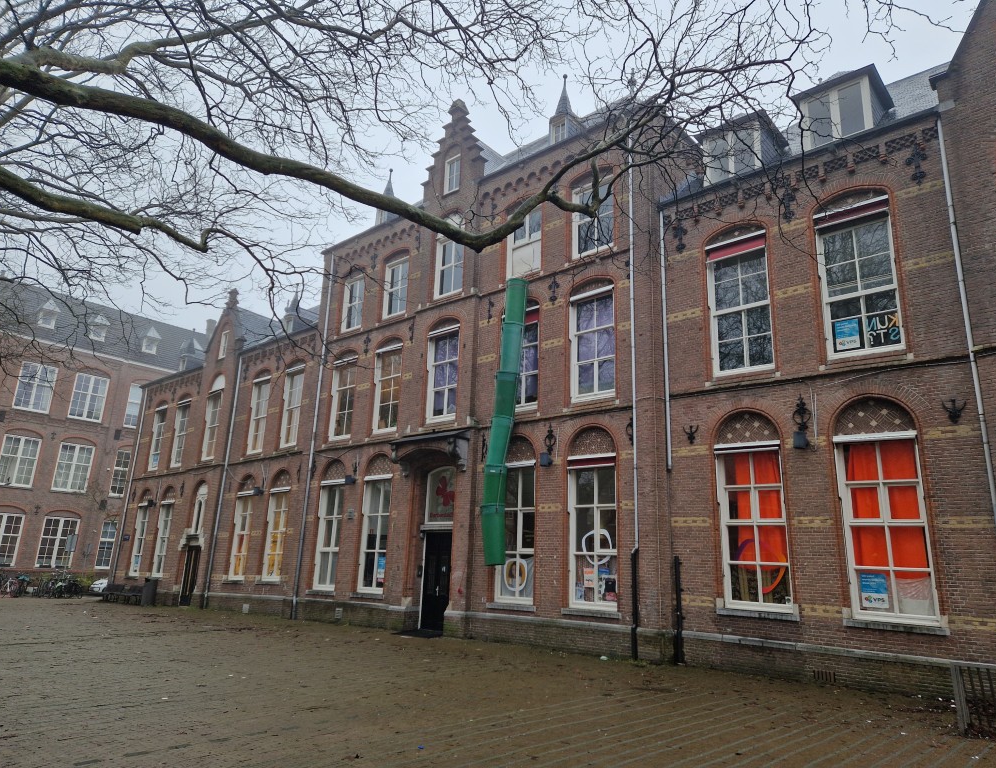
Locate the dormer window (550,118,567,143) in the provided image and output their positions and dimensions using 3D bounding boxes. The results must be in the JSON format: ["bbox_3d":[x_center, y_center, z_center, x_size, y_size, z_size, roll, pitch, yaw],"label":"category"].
[{"bbox_3d":[1.689,-6.937,18.700,0.520,0.702,0.140,-11,-20,40],"label":"dormer window"}]

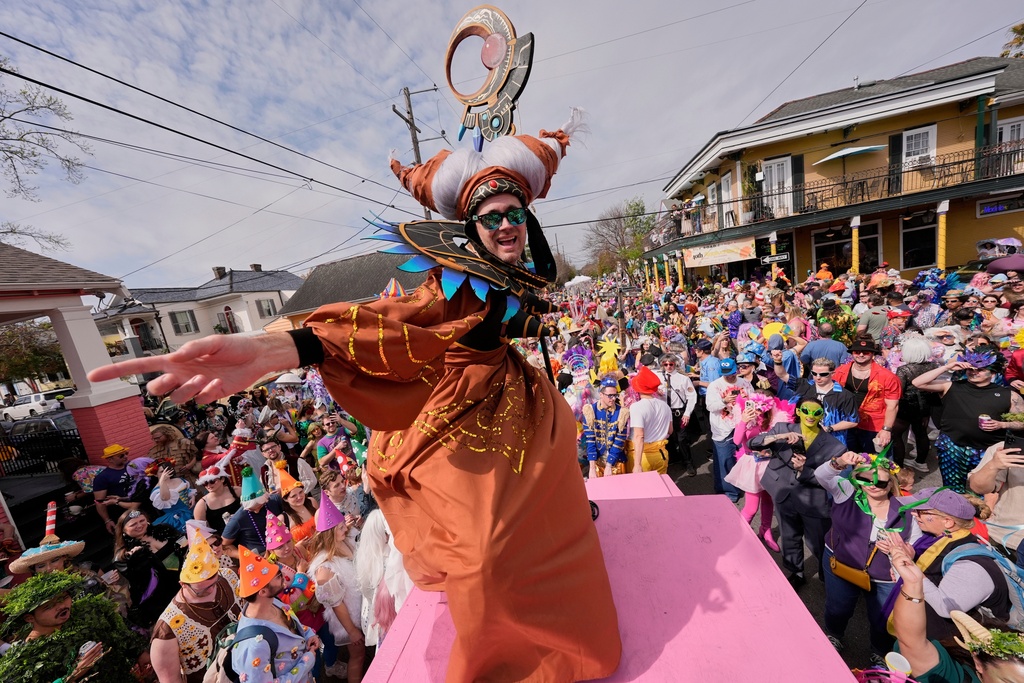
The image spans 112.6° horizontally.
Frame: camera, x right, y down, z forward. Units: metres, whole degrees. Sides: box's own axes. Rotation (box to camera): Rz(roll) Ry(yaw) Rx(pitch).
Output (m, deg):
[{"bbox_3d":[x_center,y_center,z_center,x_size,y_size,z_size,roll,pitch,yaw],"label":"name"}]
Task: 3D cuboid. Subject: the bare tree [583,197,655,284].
[{"bbox_3d":[11.300,-9.504,36.500,7.800,11.000,7.400,-7,8,12],"label":"bare tree"}]

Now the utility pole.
[{"bbox_3d":[-2.898,-4.127,13.461,1.100,11.000,1.900,-7,8,12],"label":"utility pole"}]

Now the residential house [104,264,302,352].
[{"bbox_3d":[-24.400,-1.887,29.800,9.000,8.600,13.500,-7,8,12],"label":"residential house"}]

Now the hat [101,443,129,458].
[{"bbox_3d":[-5.514,1.517,4.750,0.280,0.130,0.260,-16,11,-43],"label":"hat"}]

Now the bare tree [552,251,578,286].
[{"bbox_3d":[11.248,-14.461,74.000,6.500,10.200,6.500,-7,8,12],"label":"bare tree"}]

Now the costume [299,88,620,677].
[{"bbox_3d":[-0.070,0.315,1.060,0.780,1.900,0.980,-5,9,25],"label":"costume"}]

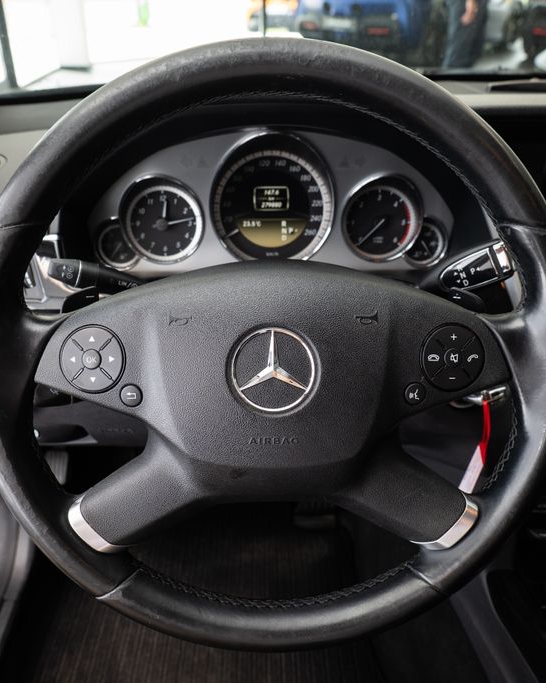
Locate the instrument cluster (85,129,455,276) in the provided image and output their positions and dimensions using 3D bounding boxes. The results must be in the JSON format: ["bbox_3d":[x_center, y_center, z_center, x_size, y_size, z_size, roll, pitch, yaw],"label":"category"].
[{"bbox_3d":[-0.003,-0.140,0.580,0.365,0.143,0.055,0,5,0],"label":"instrument cluster"}]

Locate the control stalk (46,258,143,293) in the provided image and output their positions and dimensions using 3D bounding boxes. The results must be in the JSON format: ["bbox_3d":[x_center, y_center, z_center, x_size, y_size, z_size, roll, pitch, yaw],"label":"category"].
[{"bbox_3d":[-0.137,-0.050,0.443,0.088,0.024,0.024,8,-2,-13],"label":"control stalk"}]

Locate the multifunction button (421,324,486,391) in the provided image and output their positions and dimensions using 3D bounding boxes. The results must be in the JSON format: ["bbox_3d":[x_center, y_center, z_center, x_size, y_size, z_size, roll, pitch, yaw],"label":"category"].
[{"bbox_3d":[0.118,0.011,0.372,0.042,0.042,0.010,0,0,-9],"label":"multifunction button"}]

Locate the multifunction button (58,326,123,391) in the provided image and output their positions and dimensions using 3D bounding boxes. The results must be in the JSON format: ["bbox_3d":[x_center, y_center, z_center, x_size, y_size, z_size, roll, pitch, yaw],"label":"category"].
[{"bbox_3d":[-0.119,0.012,0.372,0.042,0.042,0.010,0,0,8],"label":"multifunction button"}]

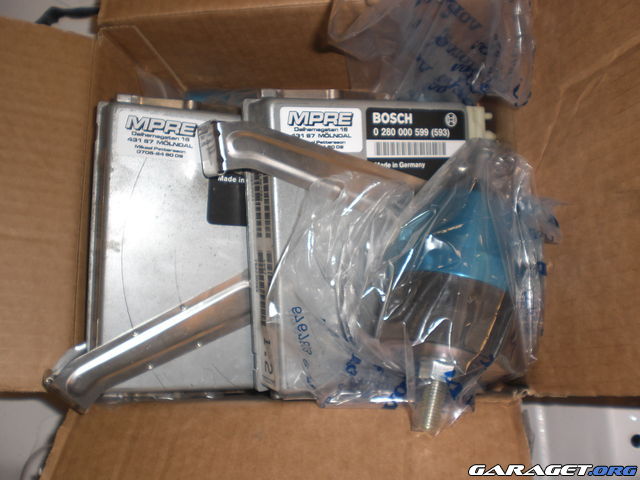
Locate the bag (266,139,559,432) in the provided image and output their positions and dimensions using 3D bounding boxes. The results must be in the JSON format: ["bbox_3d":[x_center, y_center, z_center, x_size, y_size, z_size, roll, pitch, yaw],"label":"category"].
[{"bbox_3d":[0.058,0.028,0.428,0.182,0.100,0.180,0,83,2],"label":"bag"}]

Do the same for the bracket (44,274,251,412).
[{"bbox_3d":[-0.111,0.070,0.485,0.178,0.036,0.044,-28,87,-7],"label":"bracket"}]

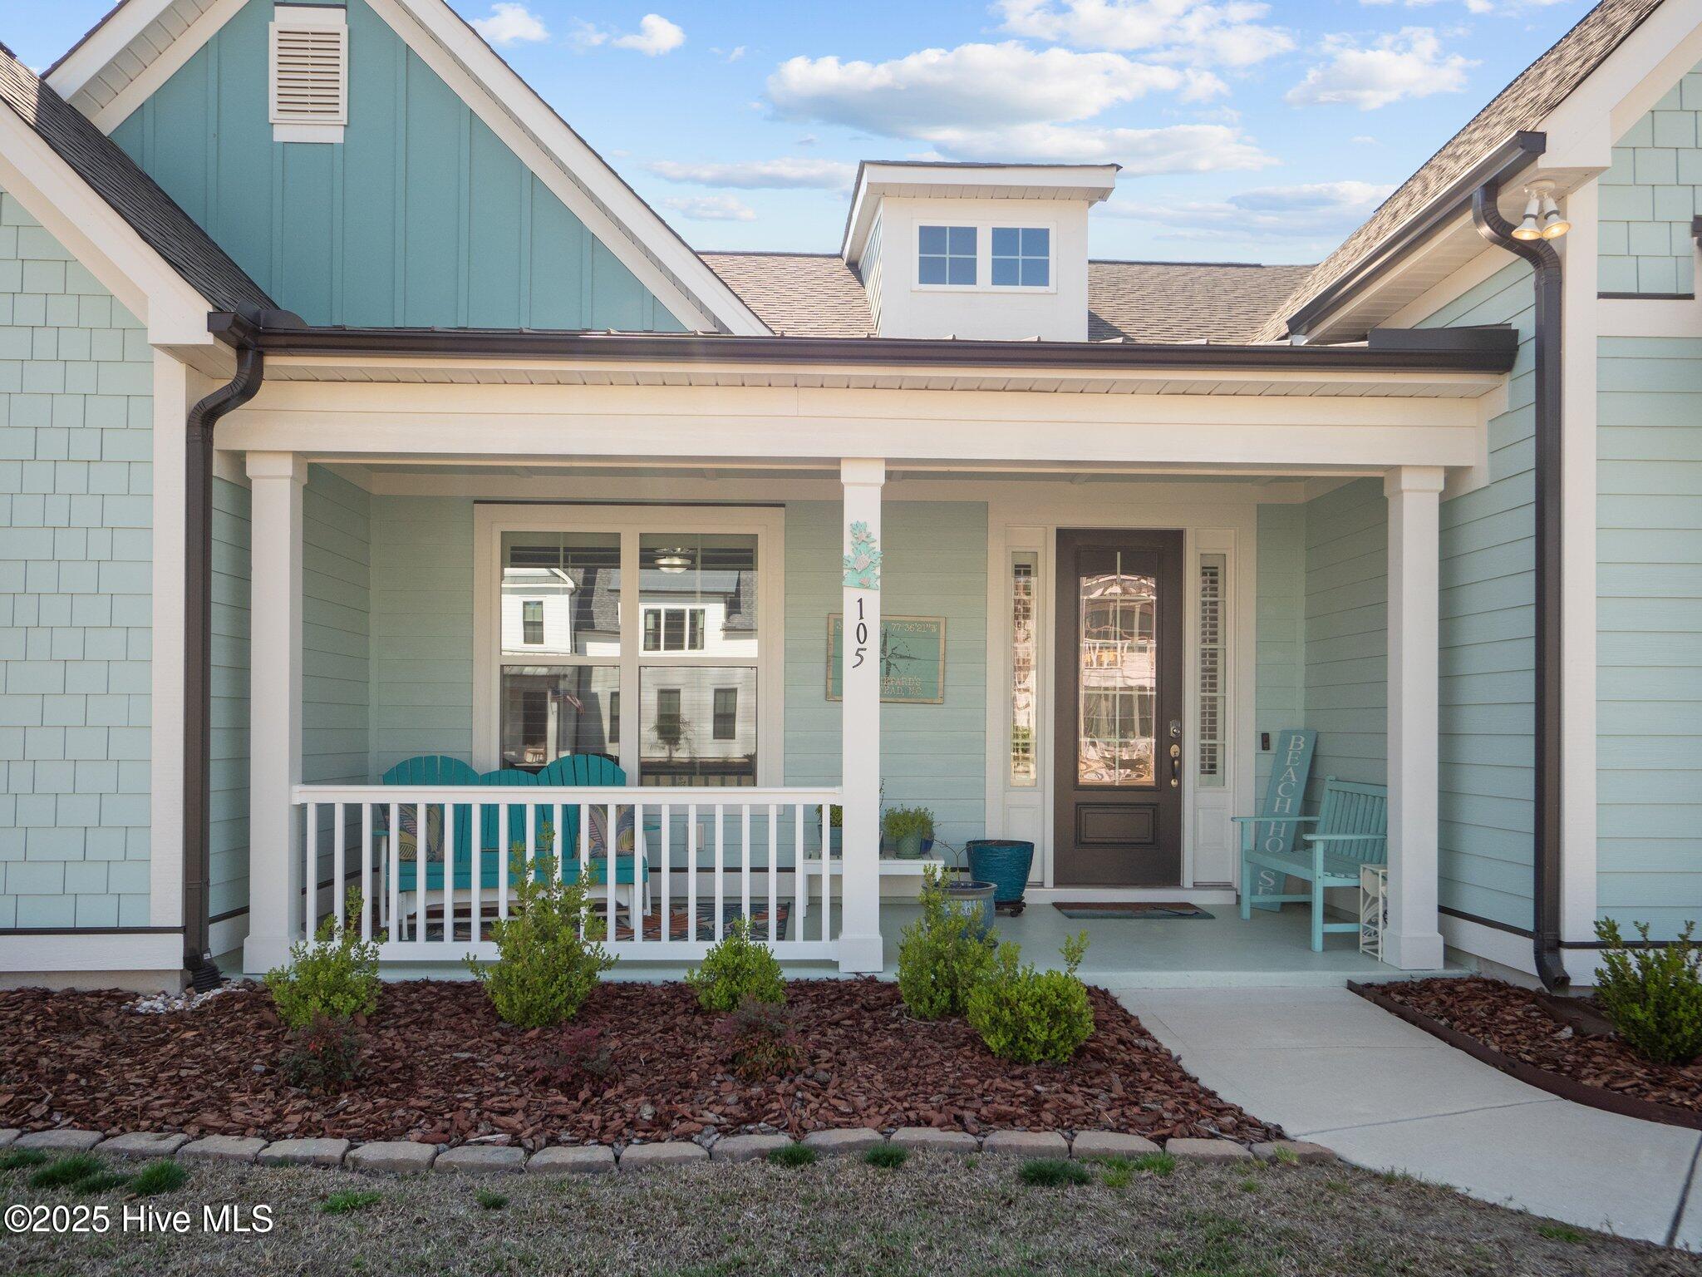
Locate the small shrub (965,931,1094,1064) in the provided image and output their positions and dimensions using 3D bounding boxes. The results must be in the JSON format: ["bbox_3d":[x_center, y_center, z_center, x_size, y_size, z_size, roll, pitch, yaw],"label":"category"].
[{"bbox_3d":[0.704,1.416,5.420,0.500,0.490,0.470,0,-2,-2],"label":"small shrub"}]

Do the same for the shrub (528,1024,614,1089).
[{"bbox_3d":[-1.023,1.530,5.030,0.320,0.210,0.300,0,-2,-2],"label":"shrub"}]

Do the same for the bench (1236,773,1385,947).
[{"bbox_3d":[2.755,1.276,8.050,0.670,0.900,1.290,0,-2,-2],"label":"bench"}]

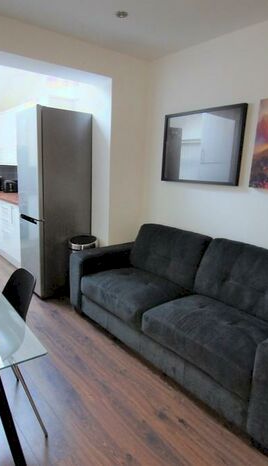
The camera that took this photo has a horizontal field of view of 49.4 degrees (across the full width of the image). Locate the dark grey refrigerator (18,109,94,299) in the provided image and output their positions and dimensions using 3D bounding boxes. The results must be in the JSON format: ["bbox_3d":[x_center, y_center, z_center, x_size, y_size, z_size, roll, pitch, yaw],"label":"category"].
[{"bbox_3d":[-0.869,-0.316,3.228,0.590,1.890,0.590,-7,14,-39],"label":"dark grey refrigerator"}]

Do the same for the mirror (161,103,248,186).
[{"bbox_3d":[0.592,-0.769,2.636,0.030,0.640,0.832,-8,15,-43],"label":"mirror"}]

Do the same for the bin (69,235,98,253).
[{"bbox_3d":[-0.517,0.373,3.019,0.285,0.650,0.285,-7,15,-41],"label":"bin"}]

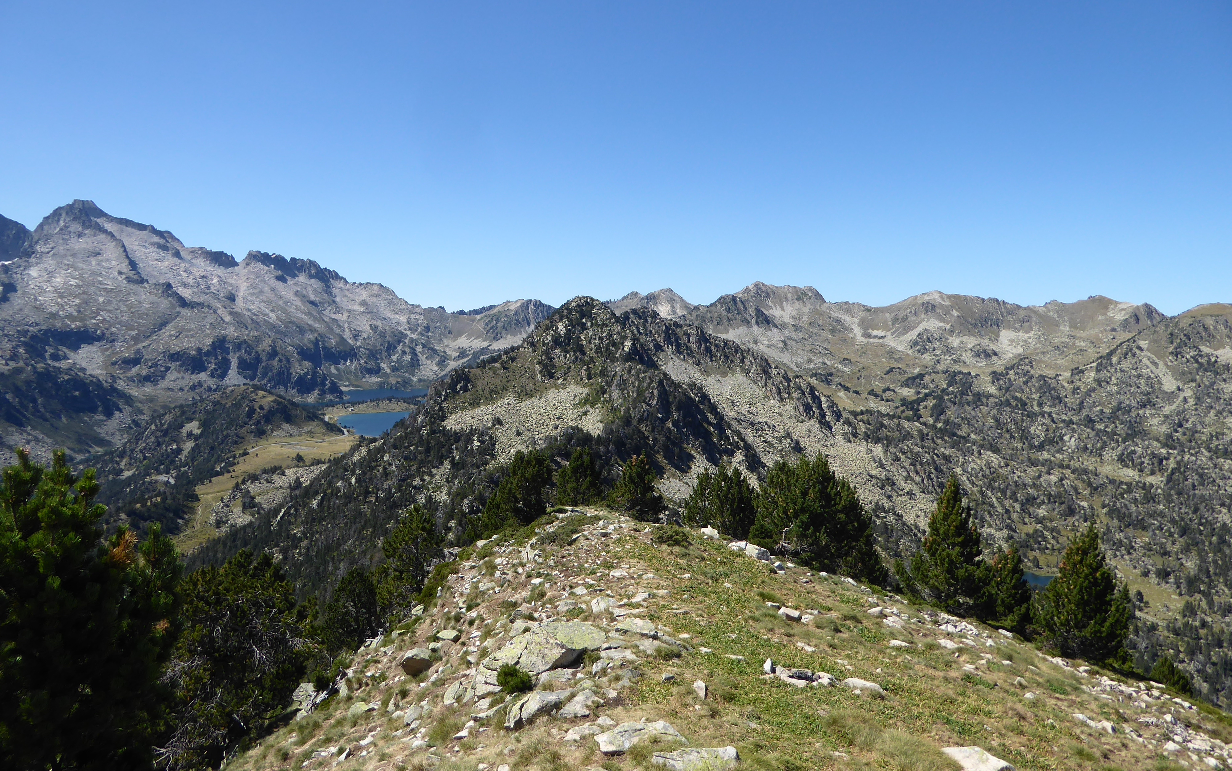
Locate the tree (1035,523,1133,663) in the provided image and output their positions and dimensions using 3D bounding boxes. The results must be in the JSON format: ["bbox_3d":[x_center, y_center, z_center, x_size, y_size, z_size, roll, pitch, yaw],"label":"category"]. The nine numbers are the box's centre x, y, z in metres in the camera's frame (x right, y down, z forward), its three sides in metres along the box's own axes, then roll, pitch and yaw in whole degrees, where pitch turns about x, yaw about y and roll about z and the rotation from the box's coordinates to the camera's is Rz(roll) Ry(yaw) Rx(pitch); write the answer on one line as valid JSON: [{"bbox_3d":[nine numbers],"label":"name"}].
[{"bbox_3d":[9.201,4.089,17.500,1.840,2.690,1.840,0,3,0],"label":"tree"}]

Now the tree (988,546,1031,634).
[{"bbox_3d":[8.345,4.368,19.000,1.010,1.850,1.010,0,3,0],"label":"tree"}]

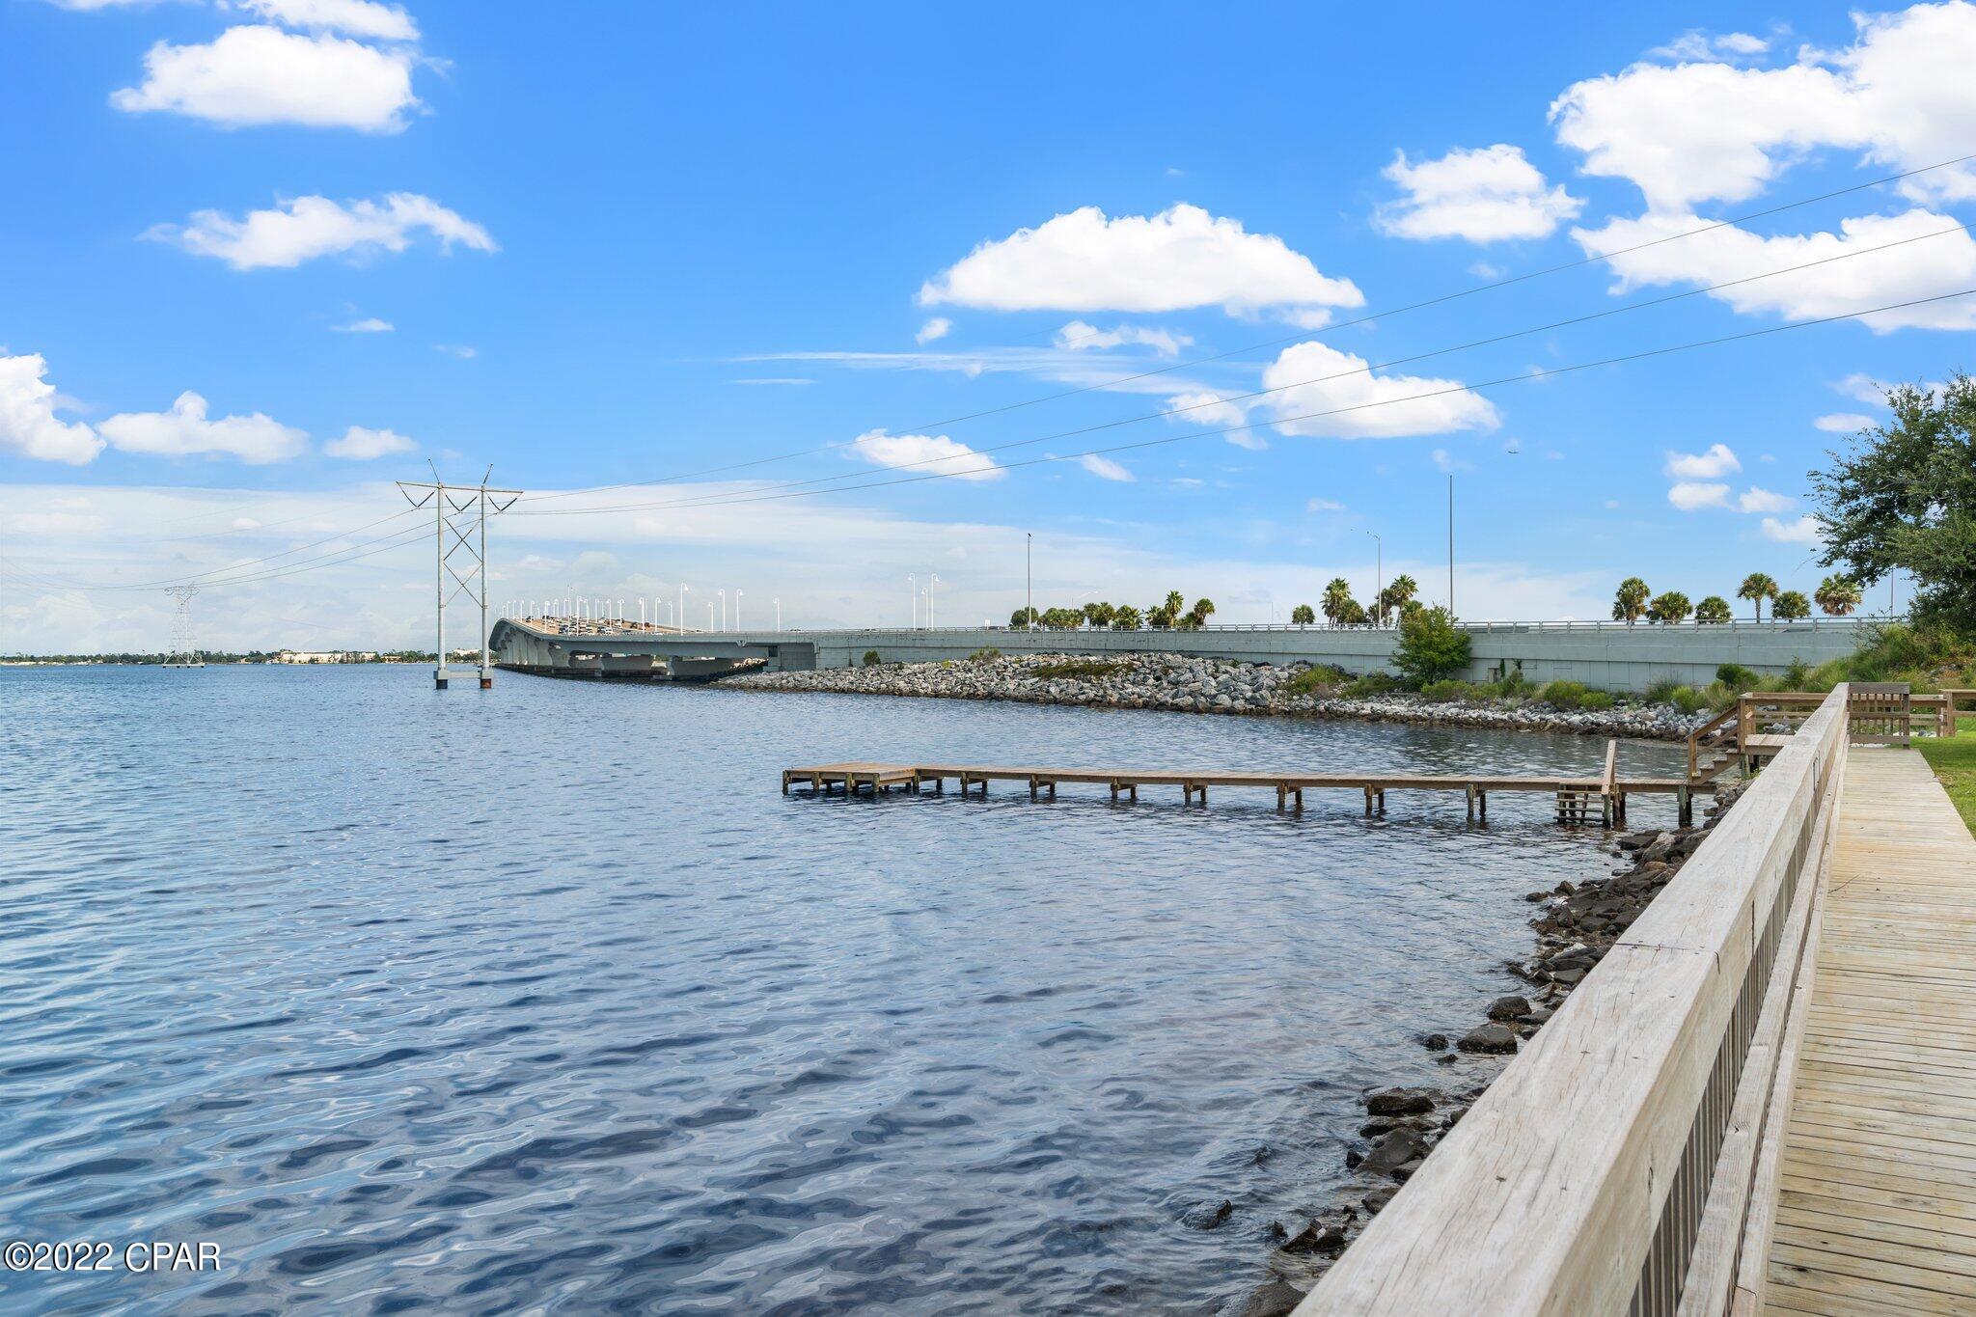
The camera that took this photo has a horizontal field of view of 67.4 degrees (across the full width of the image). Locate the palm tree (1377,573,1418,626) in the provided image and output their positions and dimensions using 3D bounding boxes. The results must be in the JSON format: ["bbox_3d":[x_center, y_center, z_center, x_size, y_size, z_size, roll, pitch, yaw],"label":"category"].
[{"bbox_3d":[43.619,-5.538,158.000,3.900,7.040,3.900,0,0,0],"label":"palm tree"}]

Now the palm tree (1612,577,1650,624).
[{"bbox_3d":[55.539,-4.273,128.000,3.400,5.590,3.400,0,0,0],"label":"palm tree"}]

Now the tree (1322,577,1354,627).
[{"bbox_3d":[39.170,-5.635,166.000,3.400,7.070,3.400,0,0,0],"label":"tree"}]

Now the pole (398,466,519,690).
[{"bbox_3d":[-72.932,-11.089,205.000,17.400,30.750,1.700,0,0,-37],"label":"pole"}]

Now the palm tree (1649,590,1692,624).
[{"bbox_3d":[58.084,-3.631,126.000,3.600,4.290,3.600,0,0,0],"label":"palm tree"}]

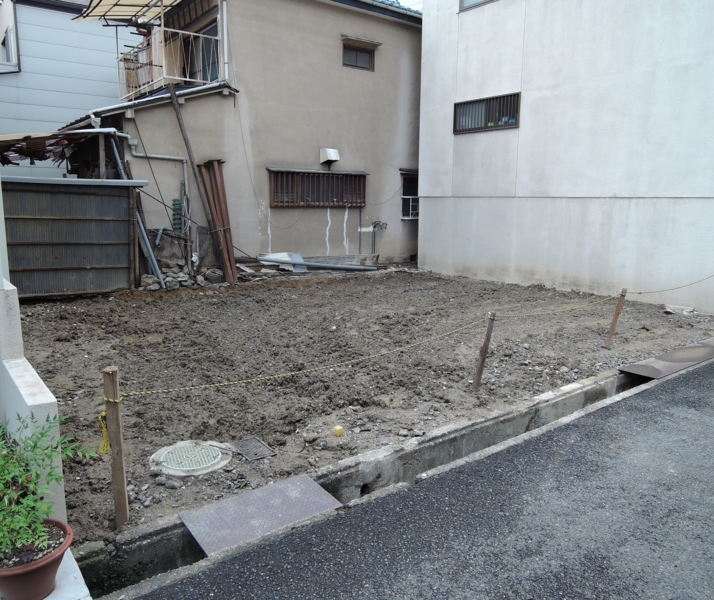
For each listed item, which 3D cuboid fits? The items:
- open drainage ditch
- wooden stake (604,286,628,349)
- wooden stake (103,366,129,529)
[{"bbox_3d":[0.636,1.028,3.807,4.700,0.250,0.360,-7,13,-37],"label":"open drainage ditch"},{"bbox_3d":[2.802,0.207,5.999,0.057,0.669,0.057,-5,21,-45],"label":"wooden stake"},{"bbox_3d":[-1.140,0.712,2.631,0.060,0.793,0.060,-2,10,-15],"label":"wooden stake"}]

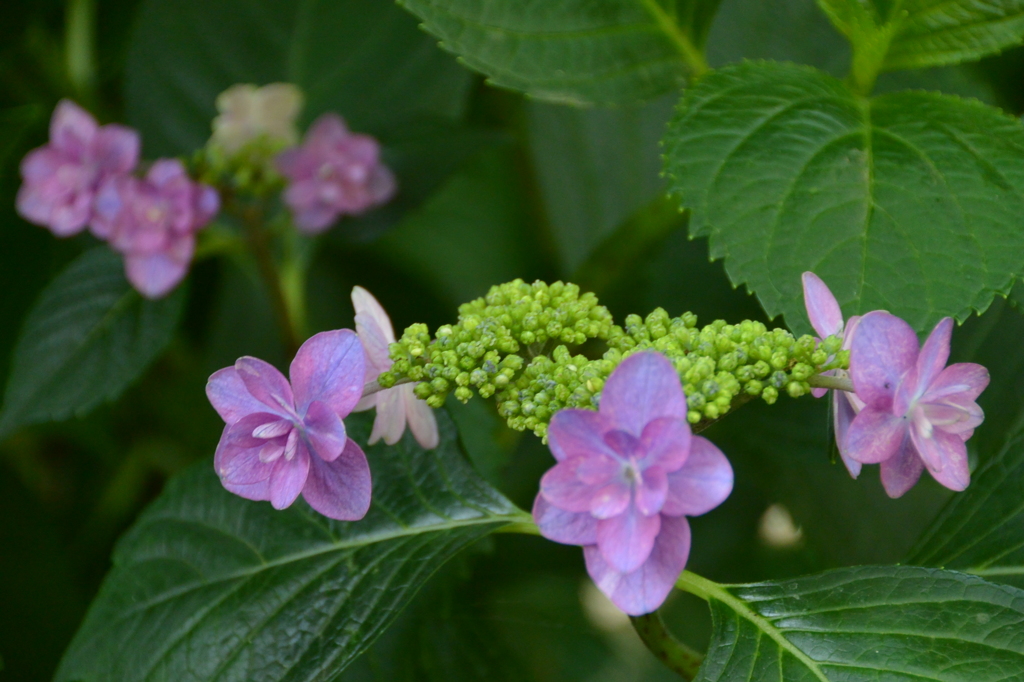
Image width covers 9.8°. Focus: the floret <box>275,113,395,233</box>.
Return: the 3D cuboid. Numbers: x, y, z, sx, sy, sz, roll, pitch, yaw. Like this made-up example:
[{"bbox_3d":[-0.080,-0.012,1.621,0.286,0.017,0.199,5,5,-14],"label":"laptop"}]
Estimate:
[{"bbox_3d":[-0.045,-0.042,1.500,0.031,0.031,0.018,-4,4,-15],"label":"floret"}]

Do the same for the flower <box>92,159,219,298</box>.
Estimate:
[{"bbox_3d":[-0.088,-0.028,1.470,0.031,0.034,0.018,2,3,6],"label":"flower"}]

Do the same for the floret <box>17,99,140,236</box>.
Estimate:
[{"bbox_3d":[-0.108,-0.043,1.480,0.031,0.033,0.018,5,4,18],"label":"floret"}]

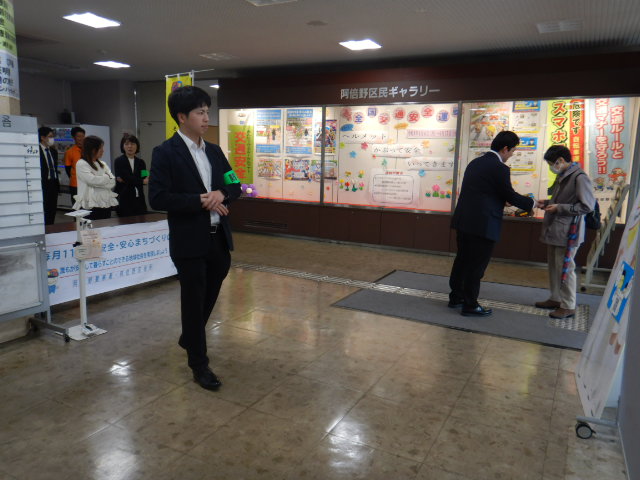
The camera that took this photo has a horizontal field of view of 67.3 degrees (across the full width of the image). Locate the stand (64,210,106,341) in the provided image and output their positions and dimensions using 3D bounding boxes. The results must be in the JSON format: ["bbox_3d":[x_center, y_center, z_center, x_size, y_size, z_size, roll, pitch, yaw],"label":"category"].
[{"bbox_3d":[-1.808,0.257,3.665,0.300,0.930,0.260,8,11,34],"label":"stand"}]

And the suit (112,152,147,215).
[{"bbox_3d":[-2.232,-0.328,5.690,0.440,1.300,0.300,-2,10,-20],"label":"suit"}]

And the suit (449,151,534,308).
[{"bbox_3d":[1.533,-0.100,4.495,0.680,1.450,0.540,-1,10,-18],"label":"suit"}]

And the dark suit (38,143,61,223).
[{"bbox_3d":[-3.438,-0.481,6.116,0.320,1.400,0.490,6,10,28],"label":"dark suit"}]

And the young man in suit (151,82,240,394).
[{"bbox_3d":[-0.750,0.002,2.911,0.460,1.730,0.530,10,12,42],"label":"young man in suit"}]

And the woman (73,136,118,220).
[{"bbox_3d":[-2.431,-0.350,5.272,0.360,1.585,0.470,6,10,24],"label":"woman"}]

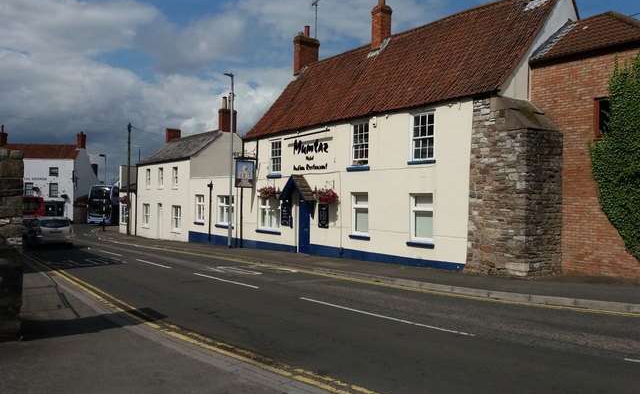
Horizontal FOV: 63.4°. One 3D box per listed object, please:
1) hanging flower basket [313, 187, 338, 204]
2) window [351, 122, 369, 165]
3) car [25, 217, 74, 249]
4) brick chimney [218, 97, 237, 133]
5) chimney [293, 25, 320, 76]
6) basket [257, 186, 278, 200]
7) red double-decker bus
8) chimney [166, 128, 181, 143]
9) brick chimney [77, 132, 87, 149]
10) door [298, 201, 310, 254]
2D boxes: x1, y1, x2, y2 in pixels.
[{"bbox_3d":[0.271,-0.025,18.723,0.760,0.580,0.820,1,0,-35],"label":"hanging flower basket"},{"bbox_3d":[1.395,-1.821,17.884,0.120,1.481,0.940,1,0,-35],"label":"window"},{"bbox_3d":[-15.043,1.885,28.739,1.770,1.620,4.350,1,0,-36],"label":"car"},{"bbox_3d":[-5.731,-5.170,32.230,1.080,2.440,0.580,1,0,-38],"label":"brick chimney"},{"bbox_3d":[-0.678,-7.363,26.212,1.270,2.620,0.600,1,0,-35],"label":"chimney"},{"bbox_3d":[-2.269,-0.181,22.289,0.760,0.570,0.840,1,0,-35],"label":"basket"},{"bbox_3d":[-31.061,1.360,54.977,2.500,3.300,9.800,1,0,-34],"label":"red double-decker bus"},{"bbox_3d":[-11.057,-4.556,39.136,1.000,1.140,0.460,1,0,-38],"label":"chimney"},{"bbox_3d":[-28.158,-6.666,61.300,0.800,1.950,0.850,1,0,-2],"label":"brick chimney"},{"bbox_3d":[-0.592,1.226,20.641,0.080,2.053,0.860,1,0,-35],"label":"door"}]

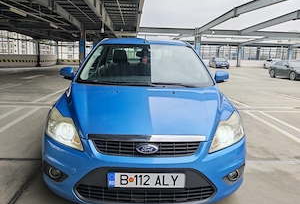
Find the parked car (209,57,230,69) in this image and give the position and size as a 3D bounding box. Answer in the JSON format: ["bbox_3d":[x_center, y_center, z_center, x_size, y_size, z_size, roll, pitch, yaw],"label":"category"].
[{"bbox_3d":[9.099,-5.067,34.800,1.760,1.470,4.150,1,10,-3],"label":"parked car"}]

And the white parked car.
[{"bbox_3d":[17.488,-5.205,36.600,1.760,1.450,4.150,1,10,-3],"label":"white parked car"}]

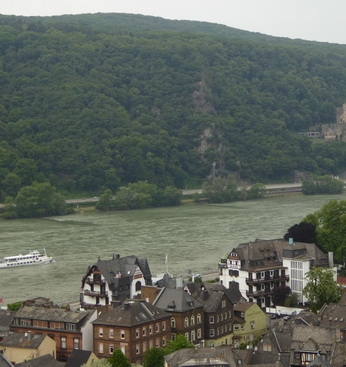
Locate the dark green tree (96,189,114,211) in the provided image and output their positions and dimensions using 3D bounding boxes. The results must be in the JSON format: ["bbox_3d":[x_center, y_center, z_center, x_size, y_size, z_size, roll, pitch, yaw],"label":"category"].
[{"bbox_3d":[-54.860,13.630,753.000,14.740,18.260,14.000,0,2,0],"label":"dark green tree"}]

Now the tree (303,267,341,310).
[{"bbox_3d":[37.370,26.690,231.000,9.420,11.430,9.000,0,2,0],"label":"tree"}]

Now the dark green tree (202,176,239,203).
[{"bbox_3d":[45.950,6.400,885.000,34.160,25.310,26.000,0,2,0],"label":"dark green tree"}]

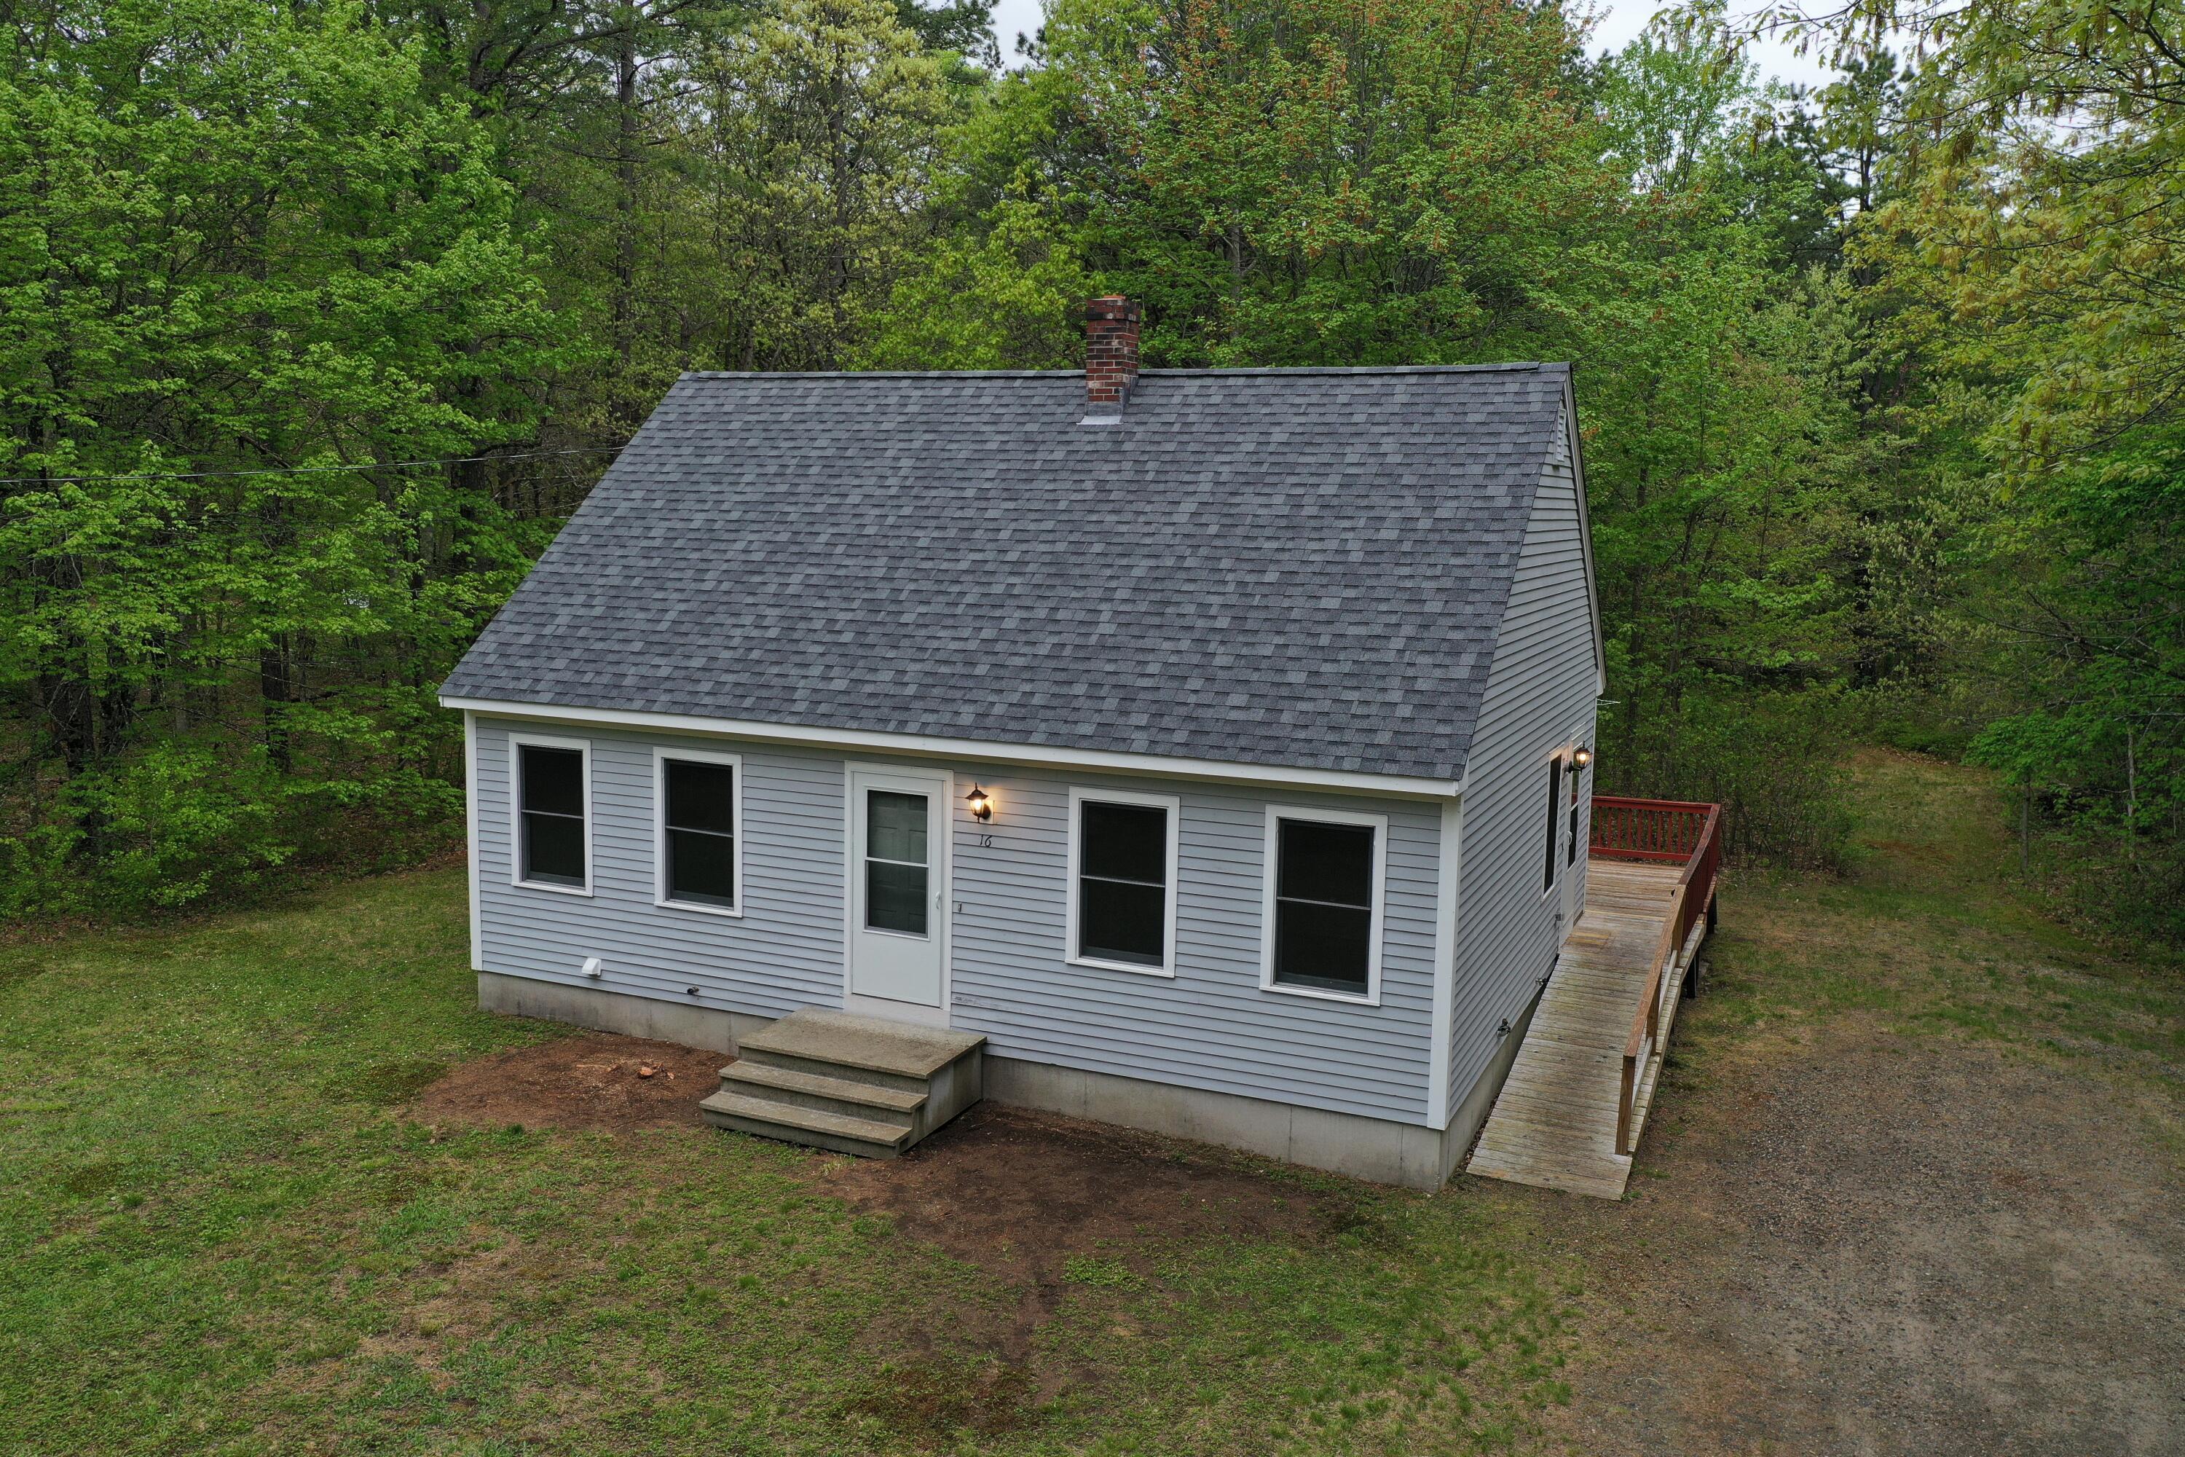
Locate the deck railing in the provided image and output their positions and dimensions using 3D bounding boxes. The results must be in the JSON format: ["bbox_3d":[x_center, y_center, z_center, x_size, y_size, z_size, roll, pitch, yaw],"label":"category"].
[{"bbox_3d":[5.474,2.196,18.189,1.740,1.460,9.350,5,9,24],"label":"deck railing"}]

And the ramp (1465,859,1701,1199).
[{"bbox_3d":[5.569,2.721,17.801,1.240,0.630,9.900,5,9,24],"label":"ramp"}]

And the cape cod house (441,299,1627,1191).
[{"bbox_3d":[-0.231,-0.802,17.970,9.960,7.330,8.120,5,9,24],"label":"cape cod house"}]

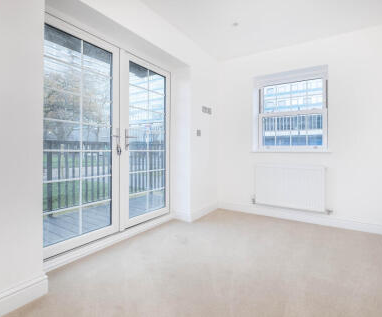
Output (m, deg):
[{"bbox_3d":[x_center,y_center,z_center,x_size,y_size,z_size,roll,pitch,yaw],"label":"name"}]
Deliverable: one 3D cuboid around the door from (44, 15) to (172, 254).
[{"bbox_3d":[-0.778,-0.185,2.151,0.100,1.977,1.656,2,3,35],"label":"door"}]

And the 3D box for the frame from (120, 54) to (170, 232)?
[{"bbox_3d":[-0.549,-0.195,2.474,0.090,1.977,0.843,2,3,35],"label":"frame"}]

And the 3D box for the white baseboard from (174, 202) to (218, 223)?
[{"bbox_3d":[0.102,0.806,3.107,0.250,0.120,0.862,2,3,35],"label":"white baseboard"}]

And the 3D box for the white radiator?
[{"bbox_3d":[1.379,0.393,2.815,0.891,0.613,0.100,2,2,31],"label":"white radiator"}]

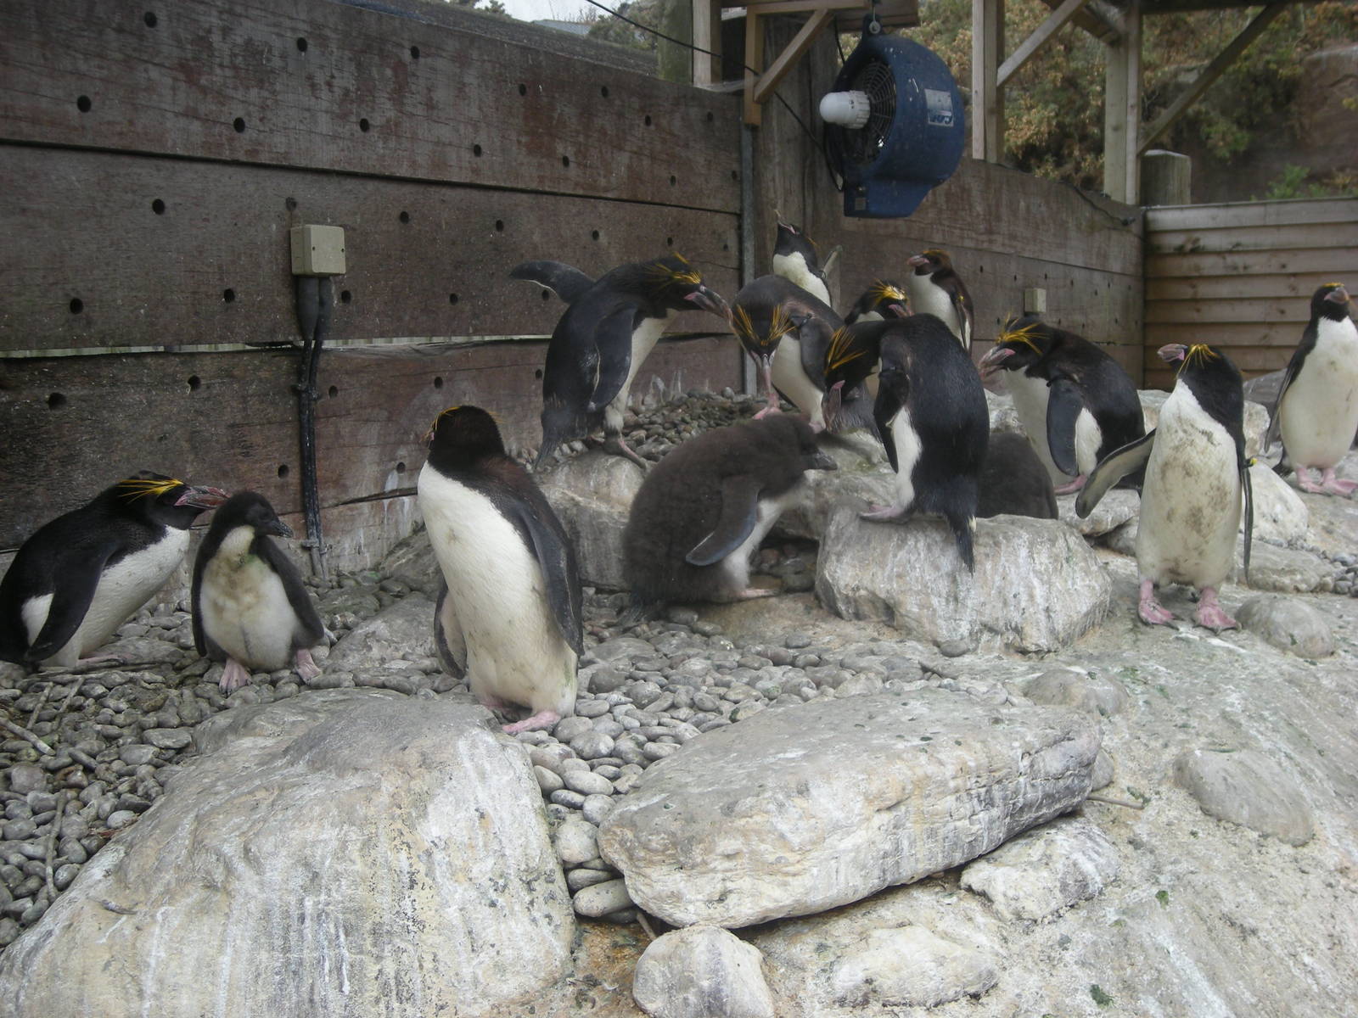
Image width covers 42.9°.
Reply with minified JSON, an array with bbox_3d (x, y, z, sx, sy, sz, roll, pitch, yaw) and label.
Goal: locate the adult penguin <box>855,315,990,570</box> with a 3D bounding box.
[{"bbox_3d":[0.445,-0.130,3.270,0.310,0.470,0.210,3,7,35],"label":"adult penguin"}]

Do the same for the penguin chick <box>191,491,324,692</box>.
[{"bbox_3d":[-0.670,0.131,2.750,0.210,0.305,0.190,-1,6,-6],"label":"penguin chick"}]

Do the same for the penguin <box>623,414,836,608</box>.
[{"bbox_3d":[0.098,0.005,3.370,0.390,0.360,0.220,2,6,22],"label":"penguin"}]

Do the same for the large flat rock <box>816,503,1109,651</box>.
[{"bbox_3d":[0.538,0.136,3.270,0.520,0.210,0.340,0,6,12],"label":"large flat rock"}]

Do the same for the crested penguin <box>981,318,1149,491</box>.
[{"bbox_3d":[0.840,-0.229,3.780,0.330,0.375,0.230,-5,8,-37],"label":"crested penguin"}]

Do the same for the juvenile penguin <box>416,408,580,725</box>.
[{"bbox_3d":[-0.290,0.093,2.830,0.240,0.515,0.240,4,8,37],"label":"juvenile penguin"}]

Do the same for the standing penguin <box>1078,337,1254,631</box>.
[{"bbox_3d":[0.916,-0.043,3.250,0.320,0.520,0.200,-1,6,-6],"label":"standing penguin"}]

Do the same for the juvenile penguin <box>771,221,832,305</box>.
[{"bbox_3d":[0.303,-0.479,4.200,0.200,0.450,0.200,4,8,37],"label":"juvenile penguin"}]

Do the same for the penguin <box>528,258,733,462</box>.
[{"bbox_3d":[-0.107,-0.286,3.380,0.380,0.400,0.230,2,7,25],"label":"penguin"}]

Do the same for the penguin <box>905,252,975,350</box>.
[{"bbox_3d":[0.718,-0.506,4.800,0.200,0.450,0.200,-7,8,-44],"label":"penguin"}]

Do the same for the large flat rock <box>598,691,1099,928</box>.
[{"bbox_3d":[0.242,0.413,2.420,0.670,0.140,0.310,-12,16,-26],"label":"large flat rock"}]

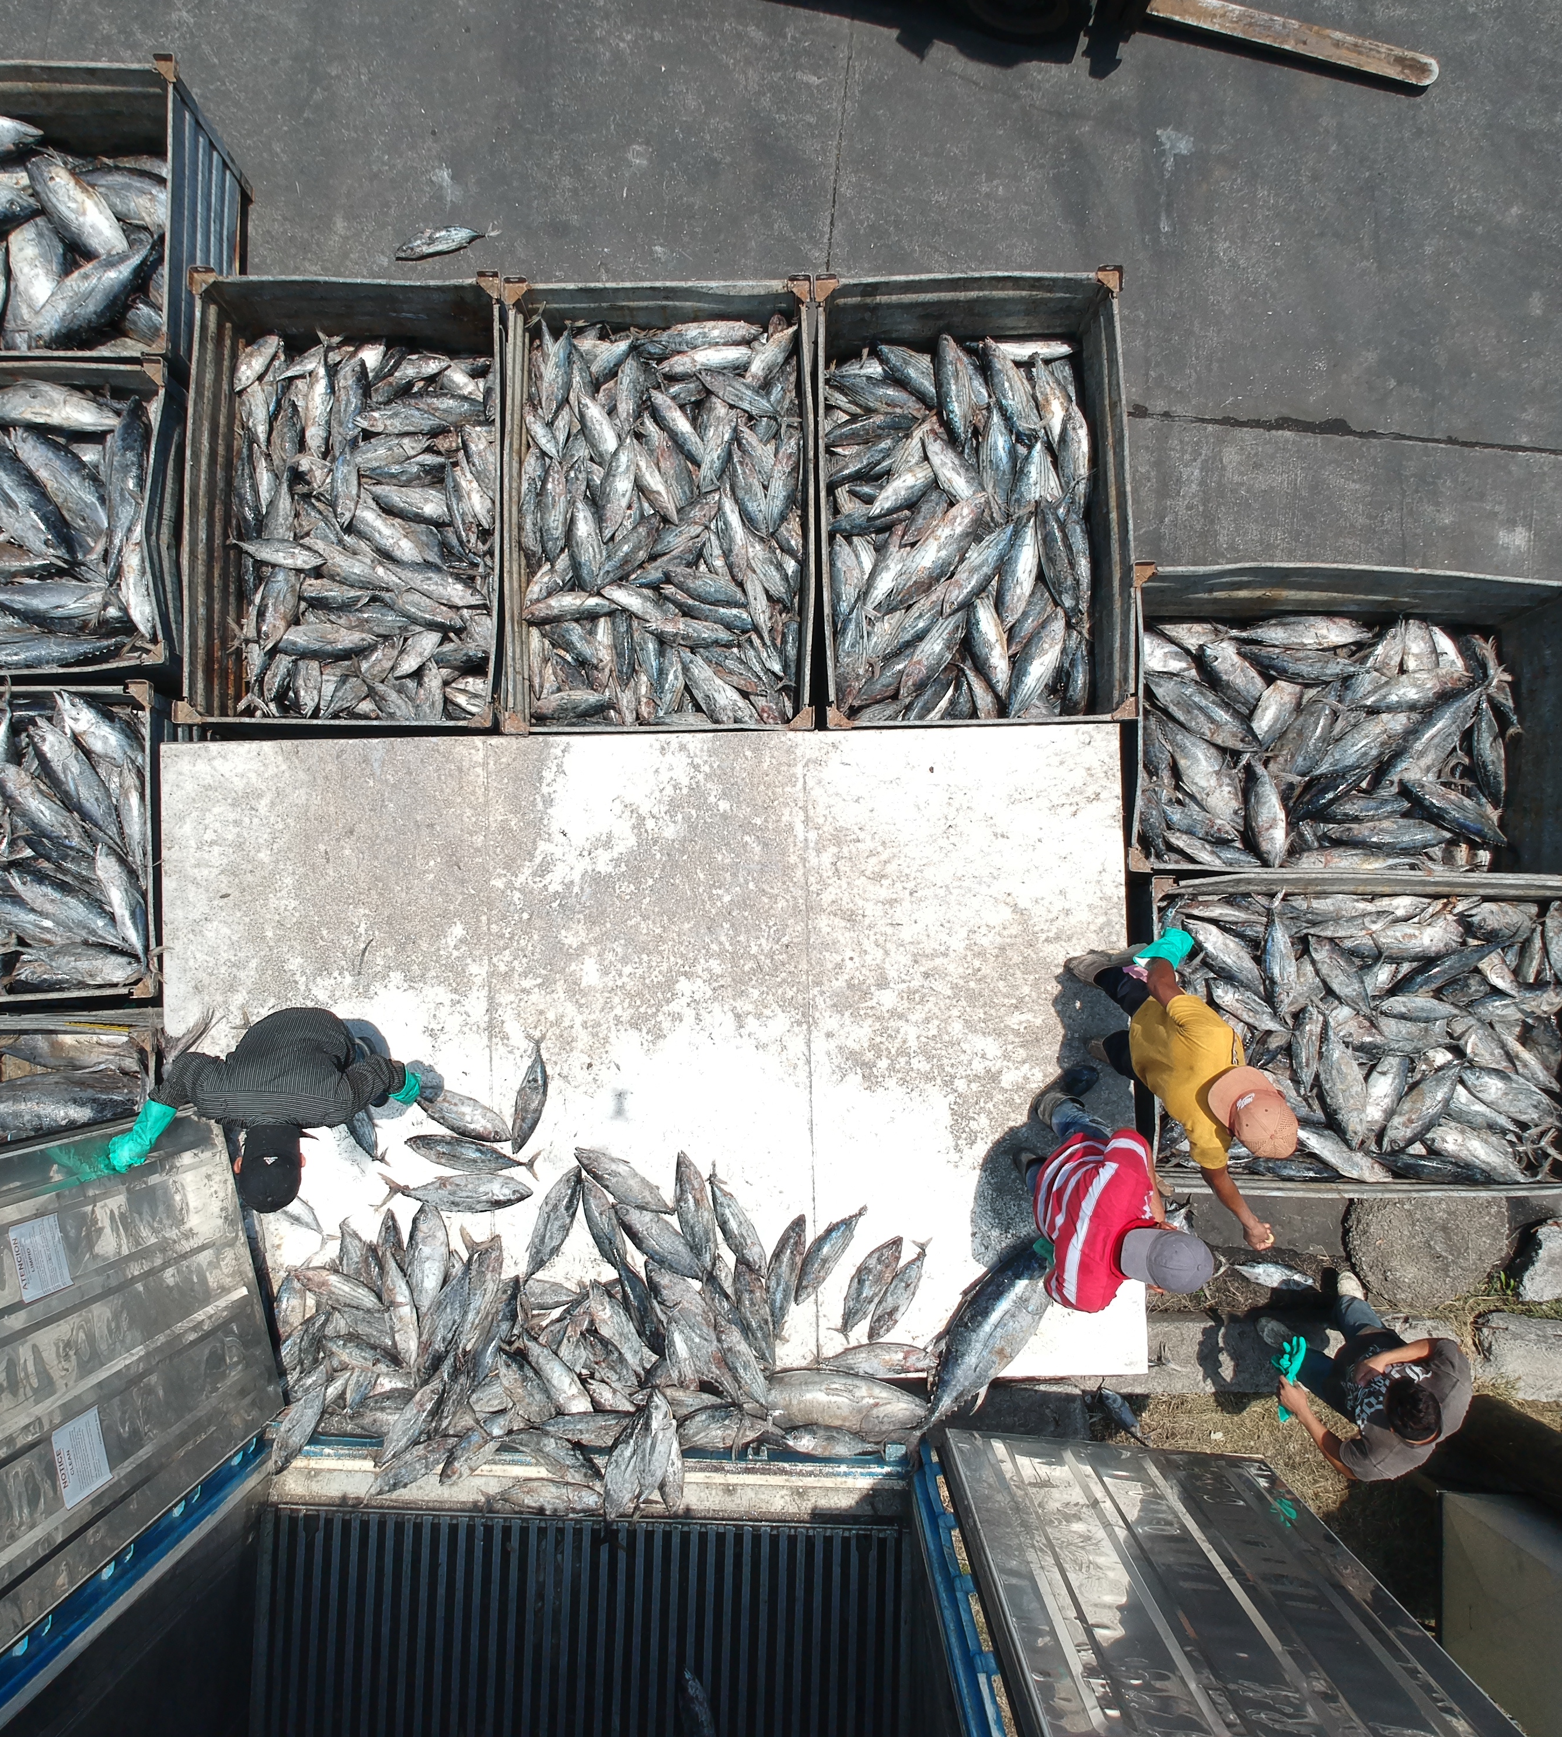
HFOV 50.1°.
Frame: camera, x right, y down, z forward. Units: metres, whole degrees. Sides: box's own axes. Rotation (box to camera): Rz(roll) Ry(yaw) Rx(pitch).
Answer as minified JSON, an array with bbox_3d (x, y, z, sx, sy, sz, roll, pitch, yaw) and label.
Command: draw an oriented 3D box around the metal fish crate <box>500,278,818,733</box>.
[{"bbox_3d":[-0.468,-1.362,6.913,1.186,1.020,1.771,0,86,0],"label":"metal fish crate"}]

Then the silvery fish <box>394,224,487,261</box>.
[{"bbox_3d":[-1.498,-2.811,7.488,0.477,0.080,0.120,-15,86,-1],"label":"silvery fish"}]

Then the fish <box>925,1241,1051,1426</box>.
[{"bbox_3d":[0.809,1.665,6.043,0.290,0.200,0.985,35,87,3],"label":"fish"}]

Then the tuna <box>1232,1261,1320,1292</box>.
[{"bbox_3d":[2.063,1.725,7.103,0.417,0.080,0.115,8,86,1],"label":"tuna"}]

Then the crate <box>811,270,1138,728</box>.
[{"bbox_3d":[0.751,-1.388,6.913,1.186,1.020,1.771,-1,86,0],"label":"crate"}]

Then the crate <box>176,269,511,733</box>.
[{"bbox_3d":[-1.685,-1.385,6.900,1.186,1.020,1.771,0,86,0],"label":"crate"}]

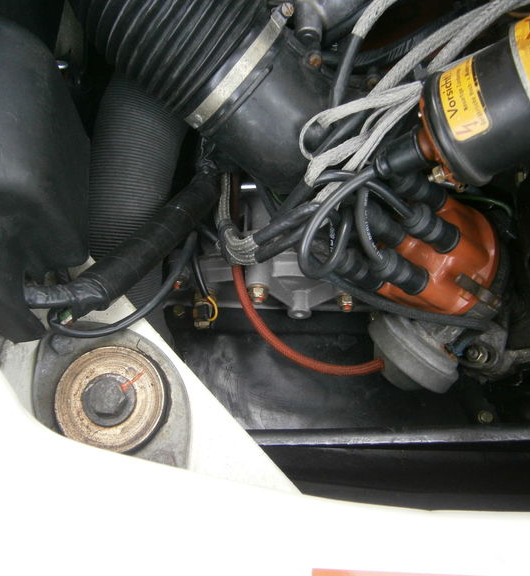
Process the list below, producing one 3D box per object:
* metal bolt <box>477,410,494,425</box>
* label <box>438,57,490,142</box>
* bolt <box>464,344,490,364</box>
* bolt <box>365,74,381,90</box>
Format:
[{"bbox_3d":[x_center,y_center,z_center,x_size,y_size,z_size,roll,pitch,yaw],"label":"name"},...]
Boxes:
[{"bbox_3d":[0.166,0.098,0.435,0.011,0.007,0.011,1,72,-3],"label":"metal bolt"},{"bbox_3d":[0.095,-0.093,0.279,0.008,0.017,0.040,15,62,-46],"label":"label"},{"bbox_3d":[0.163,0.051,0.445,0.015,0.011,0.015,-12,68,35],"label":"bolt"},{"bbox_3d":[0.092,-0.175,0.490,0.013,0.013,0.009,0,27,0],"label":"bolt"}]

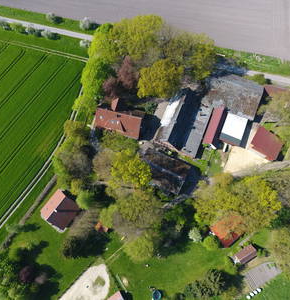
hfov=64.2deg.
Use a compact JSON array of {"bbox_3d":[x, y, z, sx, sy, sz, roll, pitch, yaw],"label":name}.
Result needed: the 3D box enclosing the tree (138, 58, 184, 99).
[{"bbox_3d":[7.621,-34.809,115.329,22.000,16.000,21.000,0,75,0],"label":"tree"}]

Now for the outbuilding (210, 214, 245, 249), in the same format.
[{"bbox_3d":[35.910,33.220,99.500,13.290,6.200,10.280,-37,76,-11],"label":"outbuilding"}]

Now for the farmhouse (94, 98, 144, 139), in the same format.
[{"bbox_3d":[-11.562,-15.937,112.824,21.670,10.840,15.500,15,75,4],"label":"farmhouse"}]

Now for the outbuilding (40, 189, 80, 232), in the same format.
[{"bbox_3d":[-37.648,26.487,102.615,13.300,8.070,11.780,36,78,9],"label":"outbuilding"}]

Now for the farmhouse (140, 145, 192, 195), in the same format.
[{"bbox_3d":[8.761,9.356,107.487,21.250,7.740,14.700,26,76,7],"label":"farmhouse"}]

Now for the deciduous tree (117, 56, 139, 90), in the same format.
[{"bbox_3d":[-8.098,-37.149,115.453,10.500,17.000,11.500,0,75,0],"label":"deciduous tree"}]

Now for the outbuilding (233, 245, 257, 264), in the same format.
[{"bbox_3d":[43.713,45.172,99.592,8.020,4.010,4.890,-31,77,-8],"label":"outbuilding"}]

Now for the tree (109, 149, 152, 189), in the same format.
[{"bbox_3d":[-6.442,8.480,104.223,18.200,14.500,17.800,0,75,0],"label":"tree"}]

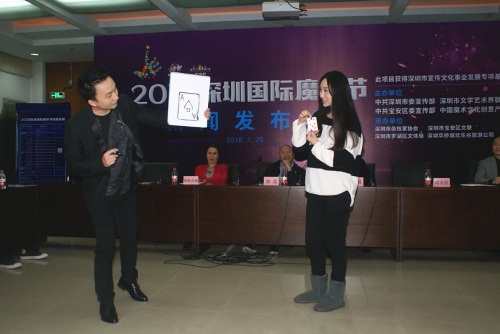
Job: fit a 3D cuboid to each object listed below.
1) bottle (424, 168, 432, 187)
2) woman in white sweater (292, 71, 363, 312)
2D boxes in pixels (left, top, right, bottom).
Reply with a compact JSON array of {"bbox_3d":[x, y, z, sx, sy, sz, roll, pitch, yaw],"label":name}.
[{"bbox_3d":[1.861,0.113,5.220,0.062,0.192,0.062,0,1,0],"label":"bottle"},{"bbox_3d":[0.553,0.151,3.550,0.430,1.665,0.520,-1,1,-44],"label":"woman in white sweater"}]

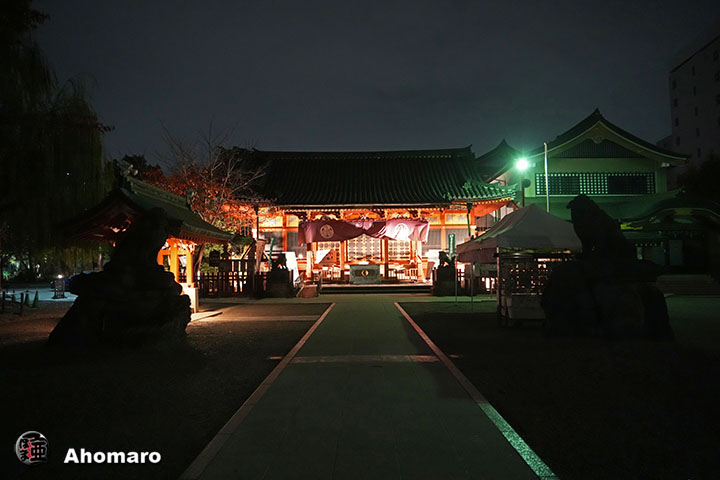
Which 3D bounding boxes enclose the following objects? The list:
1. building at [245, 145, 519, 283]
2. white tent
[{"bbox_3d":[0.369,-1.561,33.943,18.200,10.200,11.200,0,-3,0],"label":"building"},{"bbox_3d":[5.386,0.767,16.339,3.100,3.500,6.000,0,-3,0],"label":"white tent"}]

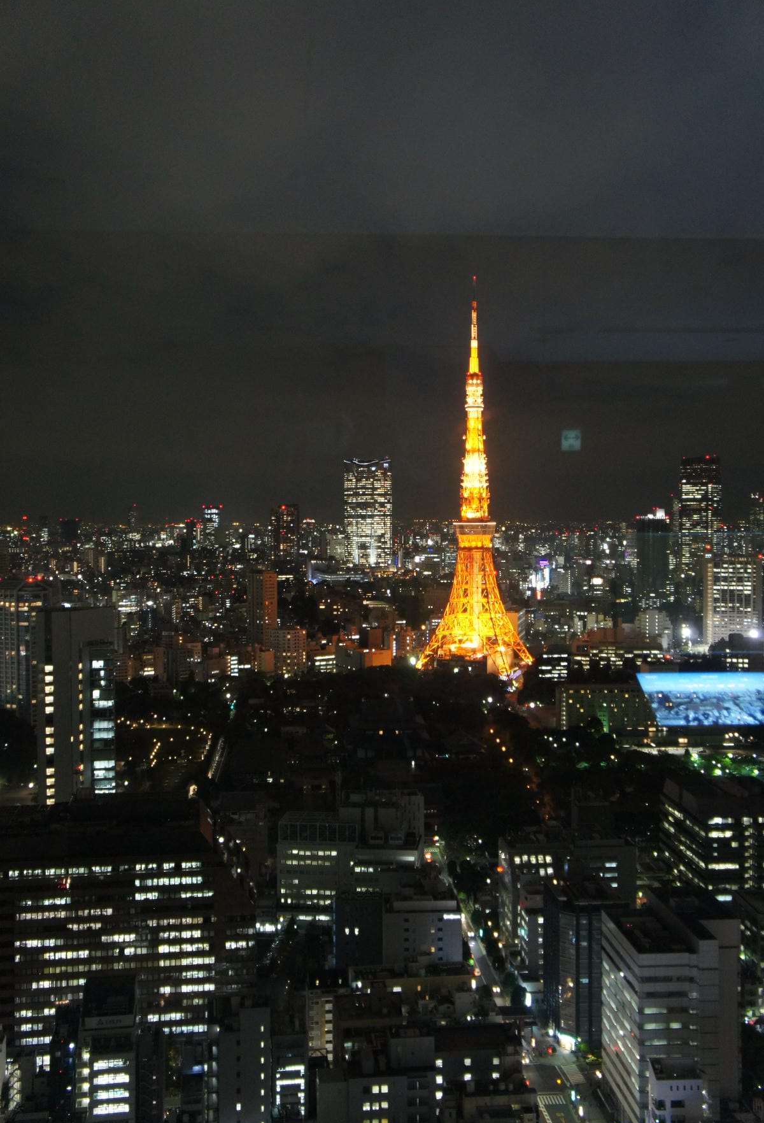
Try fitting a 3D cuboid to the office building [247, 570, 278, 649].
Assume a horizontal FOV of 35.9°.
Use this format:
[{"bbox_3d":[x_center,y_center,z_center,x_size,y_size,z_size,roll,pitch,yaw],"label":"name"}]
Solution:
[{"bbox_3d":[-109.810,57.680,1093.170,21.000,97.500,20.000,2,3,40],"label":"office building"}]

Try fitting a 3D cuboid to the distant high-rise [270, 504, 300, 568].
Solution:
[{"bbox_3d":[-196.260,-39.410,2390.330,44.000,152.000,42.000,-1,3,-25],"label":"distant high-rise"}]

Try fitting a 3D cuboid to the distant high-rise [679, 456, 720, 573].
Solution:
[{"bbox_3d":[669.400,-94.960,2478.180,66.000,248.000,55.000,2,3,35],"label":"distant high-rise"}]

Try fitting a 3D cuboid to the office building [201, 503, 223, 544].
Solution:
[{"bbox_3d":[-662.320,-132.750,4598.290,72.000,175.000,62.000,0,2,-8],"label":"office building"}]

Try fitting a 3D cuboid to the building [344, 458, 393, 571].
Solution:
[{"bbox_3d":[-28.030,-91.530,2378.240,94.000,236.000,82.000,0,2,0],"label":"building"}]

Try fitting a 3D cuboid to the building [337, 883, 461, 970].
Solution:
[{"bbox_3d":[5.030,125.000,403.390,42.000,26.000,21.000,0,2,-3],"label":"building"}]

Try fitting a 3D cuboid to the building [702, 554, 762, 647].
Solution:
[{"bbox_3d":[319.060,40.280,1076.340,51.000,93.000,30.000,1,2,16],"label":"building"}]

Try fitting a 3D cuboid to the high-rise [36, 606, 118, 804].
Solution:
[{"bbox_3d":[-116.550,72.590,453.120,30.500,109.000,28.000,-1,2,-14],"label":"high-rise"}]

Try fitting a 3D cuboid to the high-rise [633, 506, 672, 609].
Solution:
[{"bbox_3d":[443.170,-12.560,1931.040,40.000,145.000,40.000,-2,3,-35],"label":"high-rise"}]

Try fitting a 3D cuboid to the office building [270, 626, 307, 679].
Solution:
[{"bbox_3d":[-86.110,82.640,1097.980,32.500,46.000,18.000,0,2,-10],"label":"office building"}]

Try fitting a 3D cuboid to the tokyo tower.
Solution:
[{"bbox_3d":[79.710,-74.270,1007.840,84.000,332.000,84.000,1,2,20],"label":"tokyo tower"}]

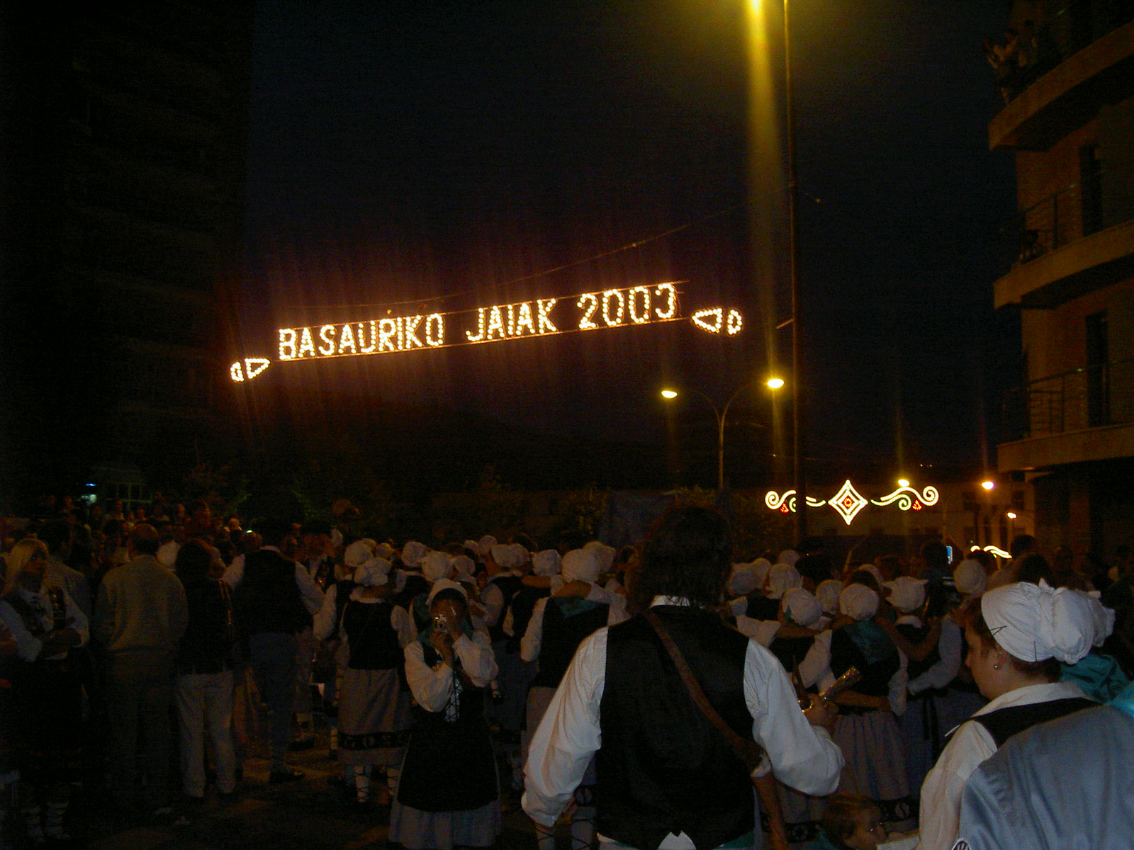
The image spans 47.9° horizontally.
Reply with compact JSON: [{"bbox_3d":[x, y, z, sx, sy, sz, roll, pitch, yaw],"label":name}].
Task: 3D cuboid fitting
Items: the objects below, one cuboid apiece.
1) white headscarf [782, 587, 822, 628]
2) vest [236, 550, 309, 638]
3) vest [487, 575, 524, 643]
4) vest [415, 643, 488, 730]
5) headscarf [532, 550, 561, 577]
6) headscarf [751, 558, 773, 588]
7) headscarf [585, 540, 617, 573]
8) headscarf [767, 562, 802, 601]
[{"bbox_3d":[1.125,0.874,6.100,0.190,0.195,0.240,3,-6,-25],"label":"white headscarf"},{"bbox_3d":[-2.041,1.156,8.800,0.460,0.570,0.270,0,-7,0],"label":"vest"},{"bbox_3d":[-0.380,1.223,8.500,0.360,0.470,0.250,1,-5,-15],"label":"vest"},{"bbox_3d":[-0.527,1.191,5.850,0.350,0.430,0.230,1,-6,-3],"label":"vest"},{"bbox_3d":[-0.133,0.922,8.500,0.190,0.185,0.220,0,-6,10],"label":"headscarf"},{"bbox_3d":[1.258,0.964,8.300,0.190,0.195,0.230,1,-6,0],"label":"headscarf"},{"bbox_3d":[0.208,0.847,8.200,0.220,0.210,0.240,0,-5,0],"label":"headscarf"},{"bbox_3d":[1.379,0.991,8.100,0.220,0.230,0.240,0,-5,0],"label":"headscarf"}]

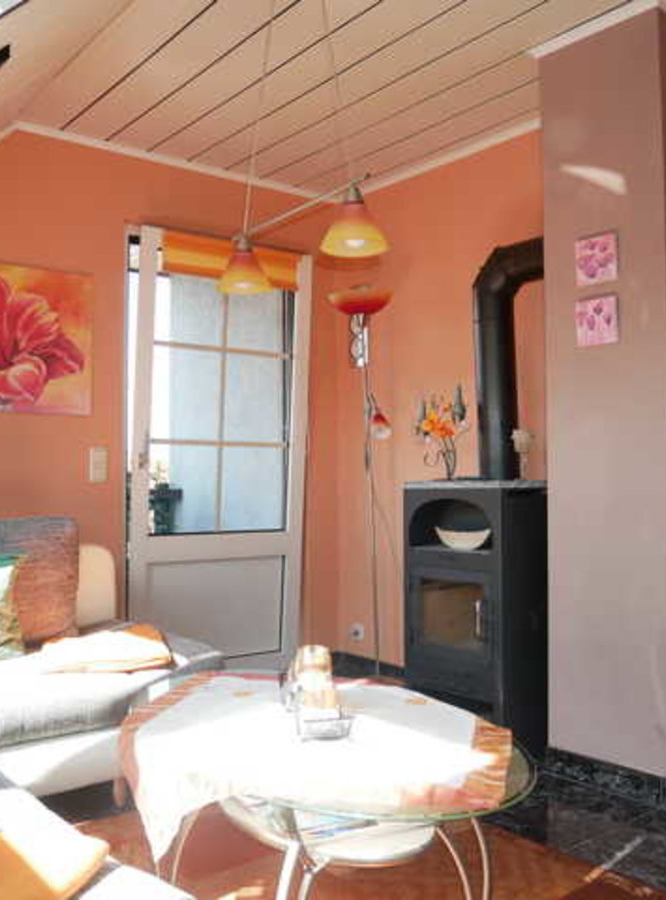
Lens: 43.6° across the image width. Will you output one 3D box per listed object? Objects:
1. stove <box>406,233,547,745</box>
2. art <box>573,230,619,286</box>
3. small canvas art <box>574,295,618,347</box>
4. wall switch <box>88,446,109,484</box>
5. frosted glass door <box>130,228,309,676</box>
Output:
[{"bbox_3d":[0.638,0.152,3.264,0.430,1.935,0.570,0,-1,-41],"label":"stove"},{"bbox_3d":[0.867,-0.629,2.748,0.020,0.155,0.150,0,-1,-41],"label":"art"},{"bbox_3d":[0.869,-0.427,2.744,0.020,0.155,0.150,0,-1,-41],"label":"small canvas art"},{"bbox_3d":[-1.000,0.064,3.547,0.081,0.150,0.015,0,-1,-41],"label":"wall switch"},{"bbox_3d":[-0.518,0.069,3.911,0.970,2.090,0.090,0,2,-41],"label":"frosted glass door"}]

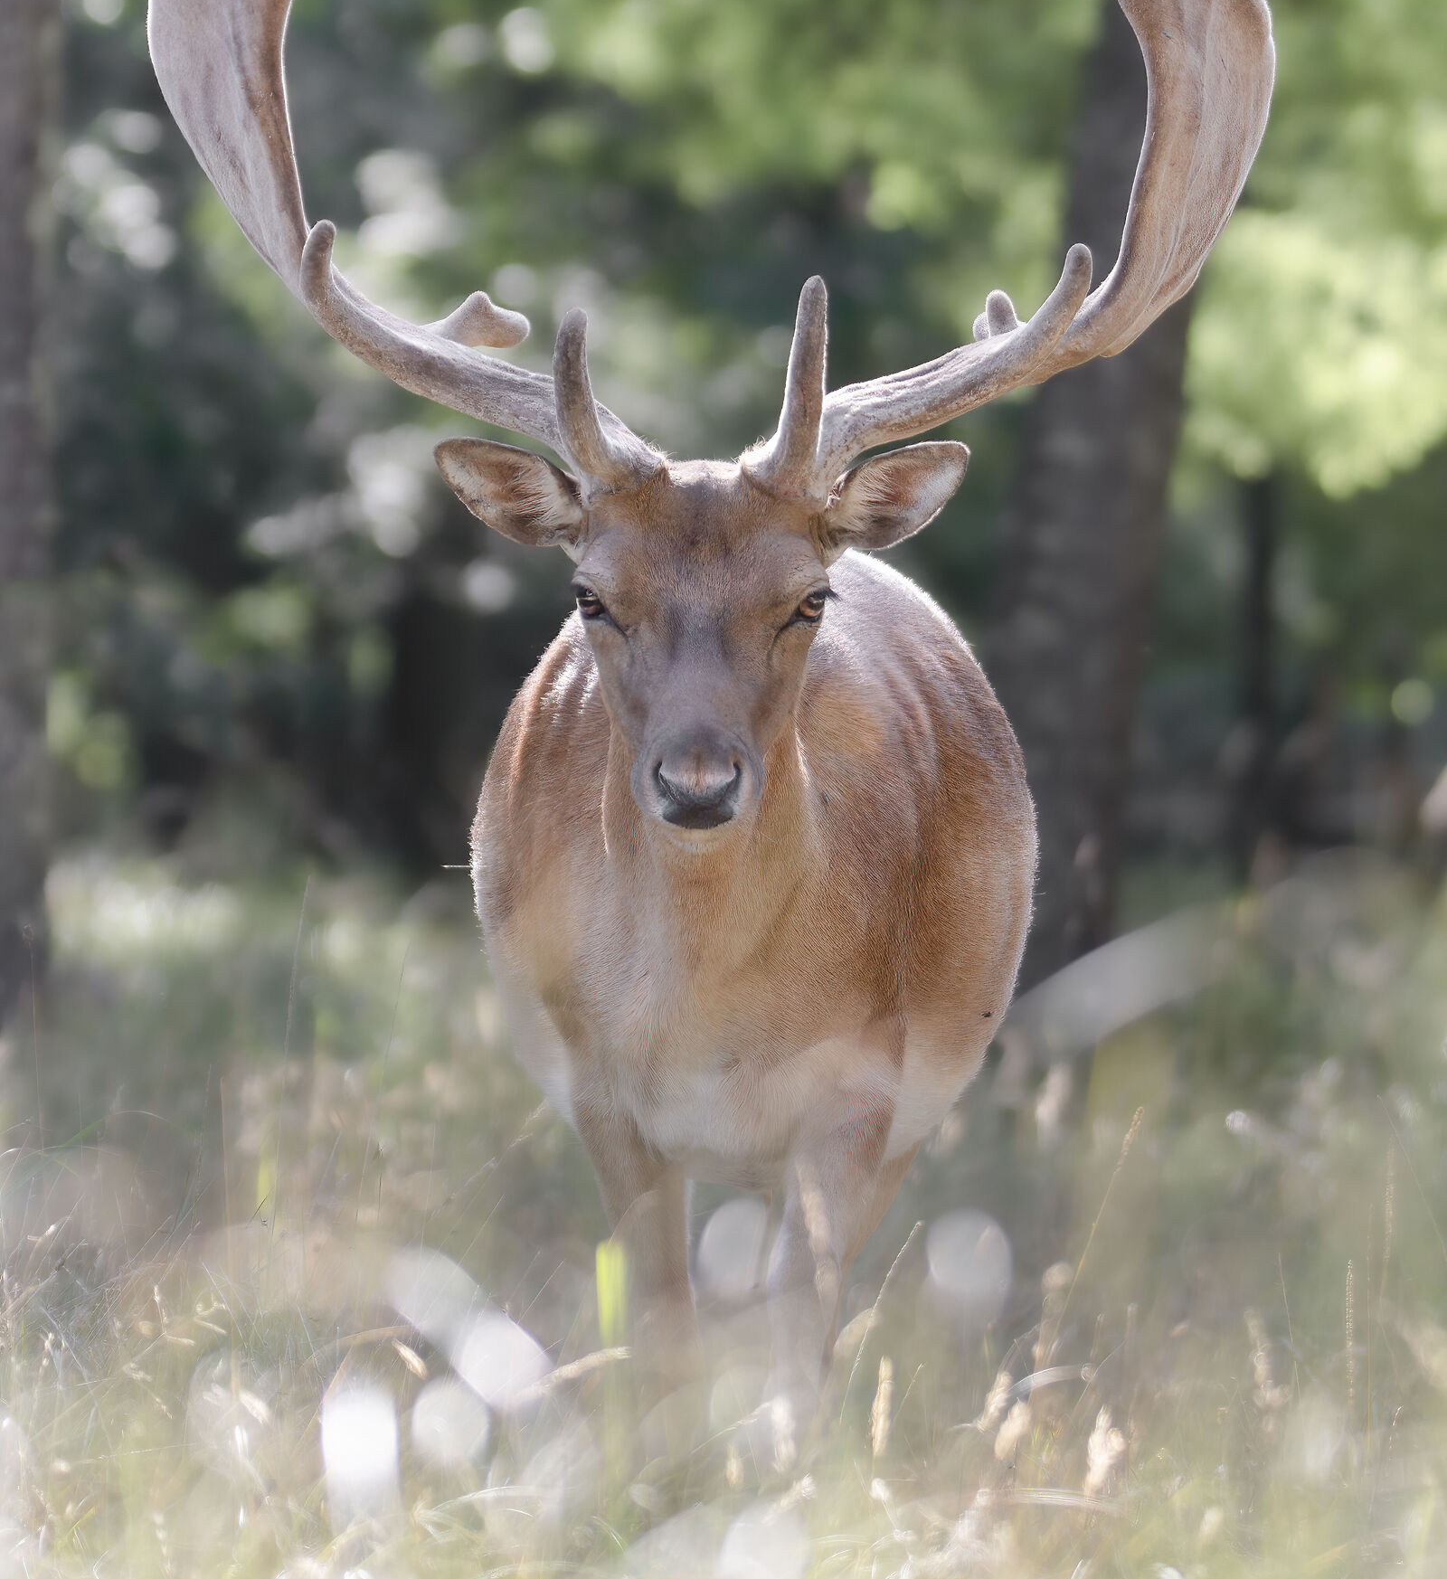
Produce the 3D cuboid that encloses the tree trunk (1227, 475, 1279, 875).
[{"bbox_3d":[1.562,-0.340,40.000,0.130,1.300,0.130,0,0,0],"label":"tree trunk"}]

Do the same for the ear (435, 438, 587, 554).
[{"bbox_3d":[-0.134,-0.184,8.530,0.097,0.075,0.060,0,0,12],"label":"ear"}]

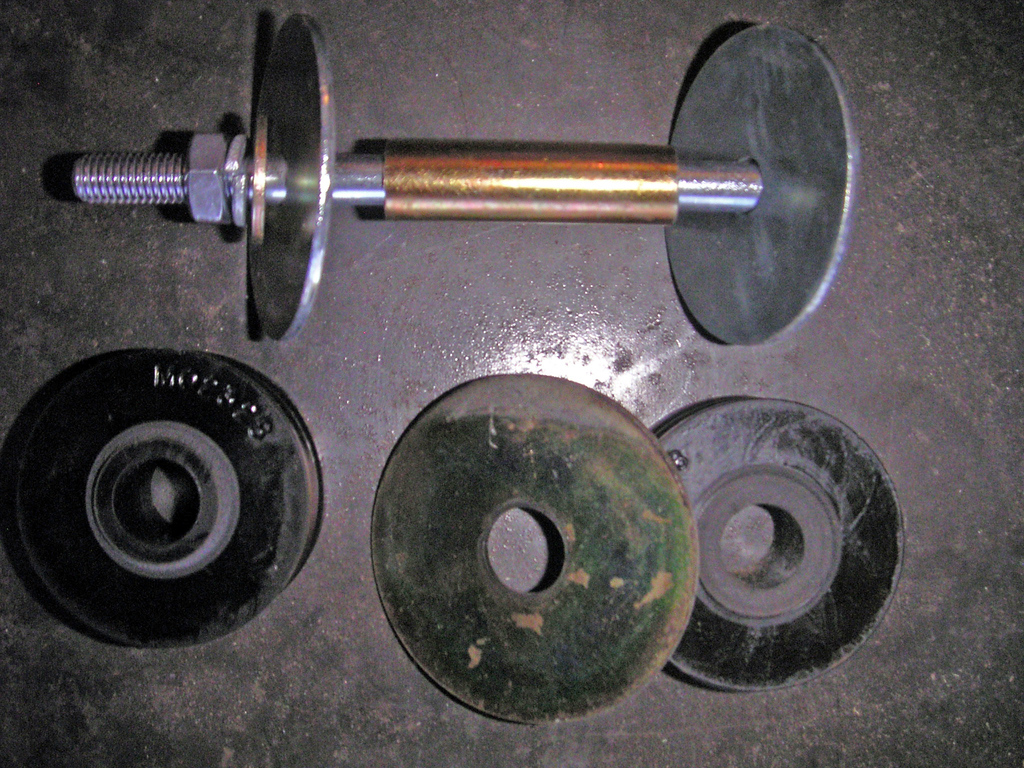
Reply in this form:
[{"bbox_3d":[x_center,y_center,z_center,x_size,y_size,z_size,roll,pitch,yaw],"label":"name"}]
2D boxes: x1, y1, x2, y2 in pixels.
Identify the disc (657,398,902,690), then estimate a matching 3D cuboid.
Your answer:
[{"bbox_3d":[0.061,0.040,0.284,0.073,0.029,0.073,0,90,-1],"label":"disc"}]

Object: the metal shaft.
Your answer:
[{"bbox_3d":[-0.018,-0.048,0.262,0.170,0.021,0.021,0,90,-1],"label":"metal shaft"}]

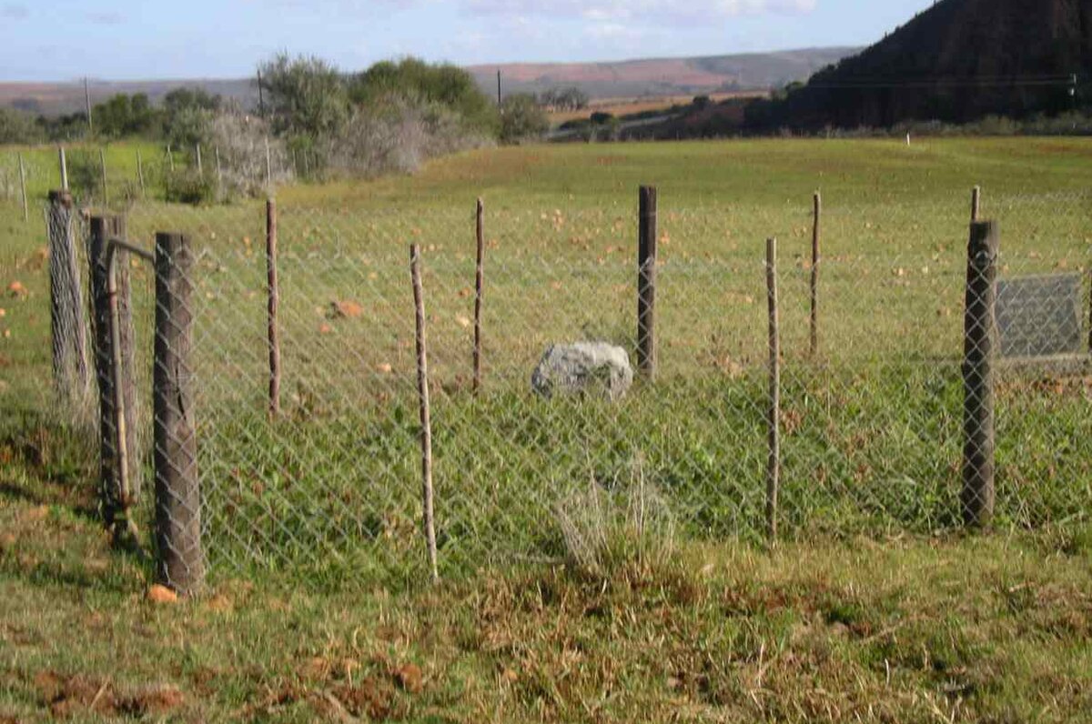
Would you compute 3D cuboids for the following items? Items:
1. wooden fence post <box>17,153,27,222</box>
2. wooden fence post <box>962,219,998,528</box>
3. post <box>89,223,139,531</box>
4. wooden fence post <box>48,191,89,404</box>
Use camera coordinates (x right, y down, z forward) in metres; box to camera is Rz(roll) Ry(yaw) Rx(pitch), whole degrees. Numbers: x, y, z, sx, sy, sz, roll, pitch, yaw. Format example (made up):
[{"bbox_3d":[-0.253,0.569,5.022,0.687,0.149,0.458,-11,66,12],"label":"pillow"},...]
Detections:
[{"bbox_3d":[-9.501,-3.168,30.412,0.060,1.256,0.060,-4,8,0],"label":"wooden fence post"},{"bbox_3d":[1.774,0.049,6.801,0.130,1.252,0.130,1,8,15],"label":"wooden fence post"},{"bbox_3d":[-1.740,0.046,6.743,0.145,1.273,0.145,-2,8,-15],"label":"post"},{"bbox_3d":[-2.612,-0.342,9.117,0.150,1.181,0.150,-1,8,0],"label":"wooden fence post"}]

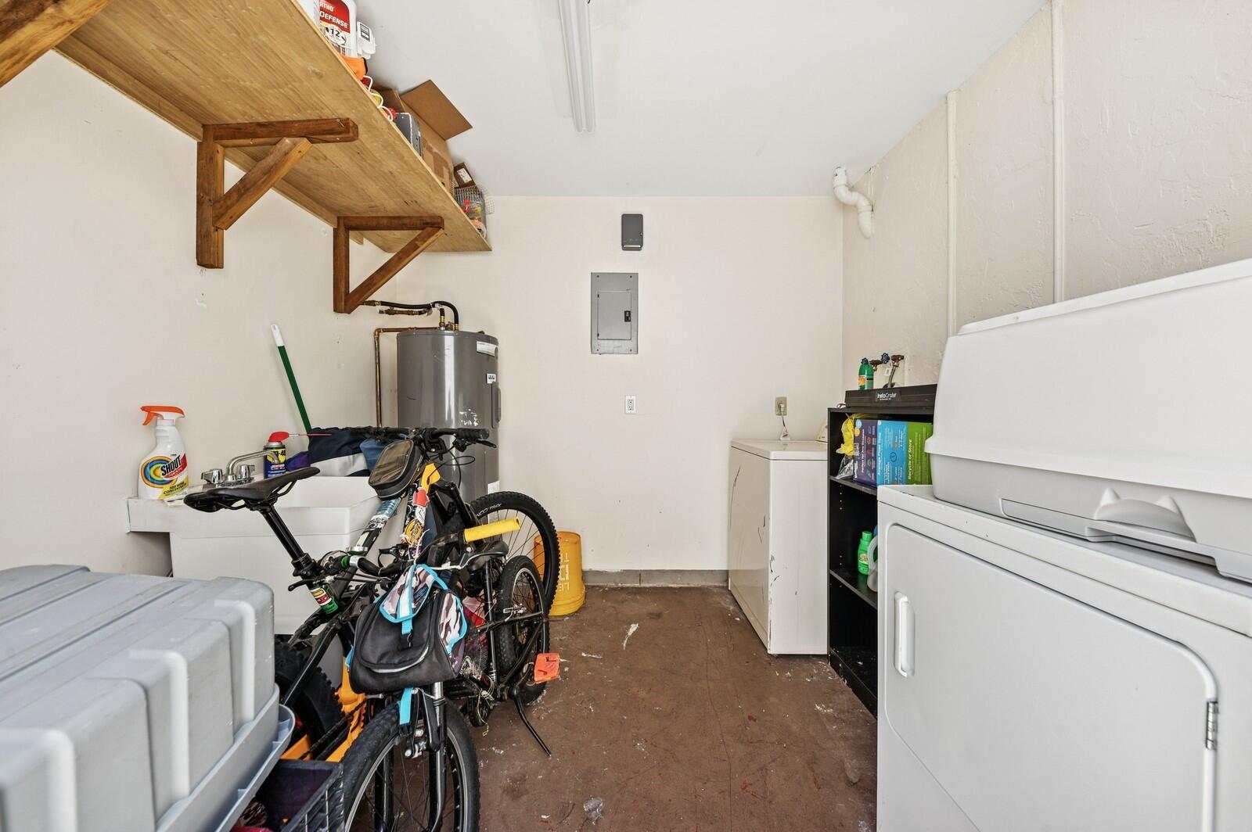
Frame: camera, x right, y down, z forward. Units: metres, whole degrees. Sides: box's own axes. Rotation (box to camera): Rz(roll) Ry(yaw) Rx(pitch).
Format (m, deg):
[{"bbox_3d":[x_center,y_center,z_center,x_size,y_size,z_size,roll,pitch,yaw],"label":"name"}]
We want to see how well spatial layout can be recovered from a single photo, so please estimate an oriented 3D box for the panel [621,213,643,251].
[{"bbox_3d":[0.039,-1.118,2.540,0.133,0.200,0.080,0,0,0],"label":"panel"}]

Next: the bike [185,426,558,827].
[{"bbox_3d":[-0.680,0.549,1.354,0.700,1.040,1.820,0,0,18],"label":"bike"}]

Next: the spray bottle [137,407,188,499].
[{"bbox_3d":[-1.330,0.098,1.201,0.120,0.270,0.065,0,0,-15],"label":"spray bottle"}]

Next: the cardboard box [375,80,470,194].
[{"bbox_3d":[-1.000,-1.183,1.842,0.450,0.320,0.360,0,0,12],"label":"cardboard box"}]

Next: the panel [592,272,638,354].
[{"bbox_3d":[-0.071,-0.636,2.568,0.291,0.498,0.040,0,0,0],"label":"panel"}]

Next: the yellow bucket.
[{"bbox_3d":[-0.387,0.877,2.366,0.305,0.370,0.305,0,0,0],"label":"yellow bucket"}]

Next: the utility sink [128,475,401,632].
[{"bbox_3d":[-1.080,0.649,1.455,0.630,0.840,0.570,0,0,0],"label":"utility sink"}]

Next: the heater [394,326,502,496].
[{"bbox_3d":[-0.970,0.318,2.262,0.500,1.490,0.500,0,0,0],"label":"heater"}]

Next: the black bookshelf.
[{"bbox_3d":[1.030,0.519,1.414,0.300,1.100,0.770,0,0,0],"label":"black bookshelf"}]

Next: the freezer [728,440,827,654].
[{"bbox_3d":[0.980,0.606,2.209,0.670,0.915,0.680,0,0,0],"label":"freezer"}]

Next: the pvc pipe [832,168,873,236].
[{"bbox_3d":[1.255,-1.169,2.302,0.220,0.365,0.080,0,0,0],"label":"pvc pipe"}]

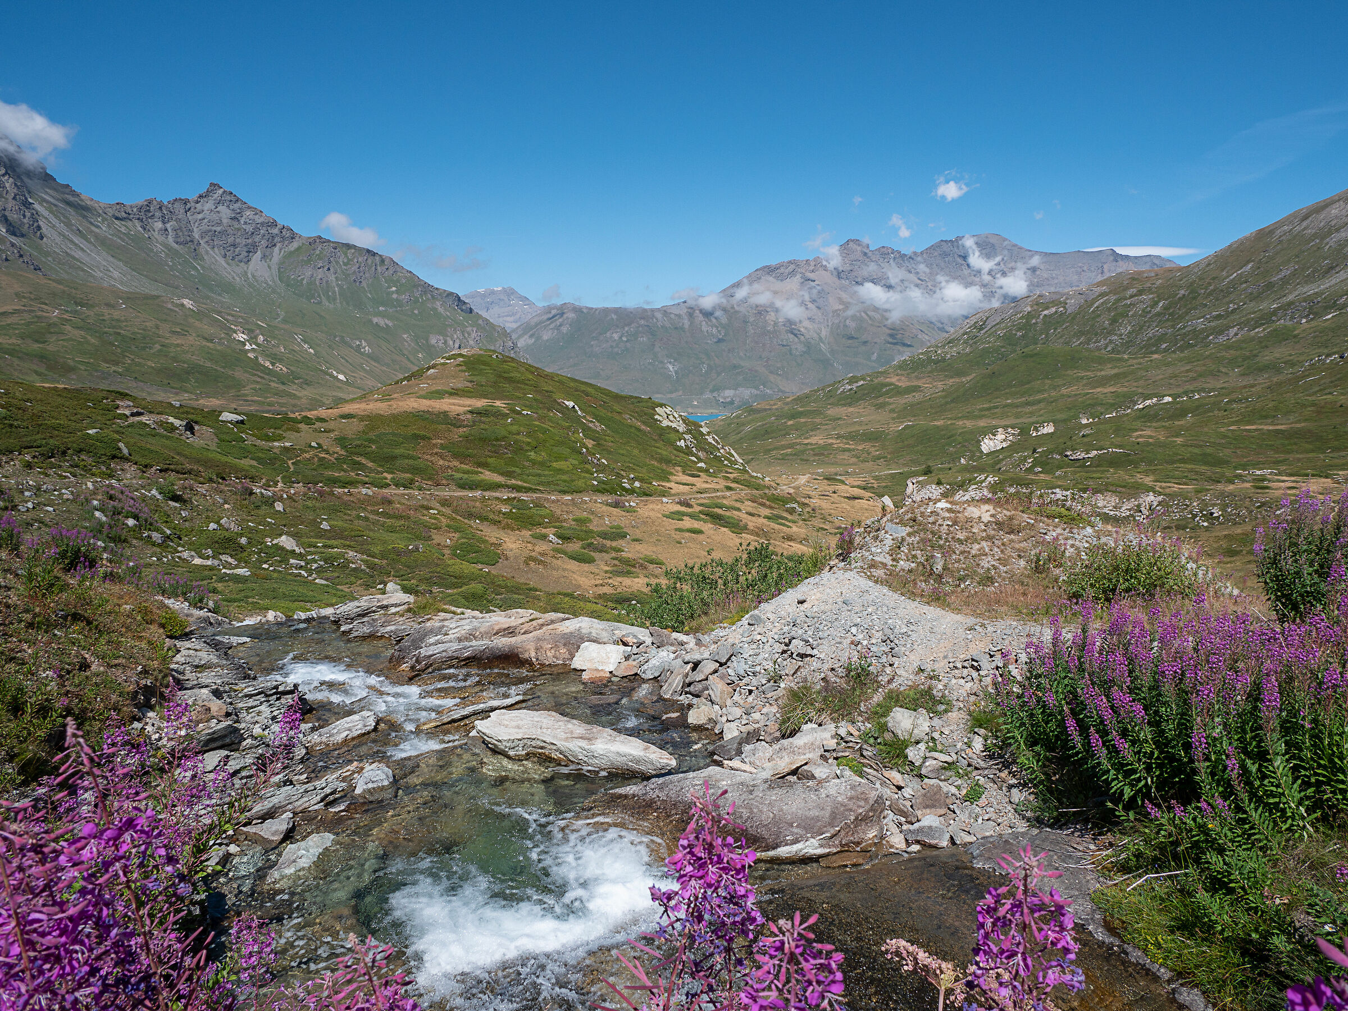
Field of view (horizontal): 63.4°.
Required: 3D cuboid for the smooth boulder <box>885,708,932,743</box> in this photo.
[{"bbox_3d":[1.418,1.333,6.600,0.270,0.185,0.210,2,8,12],"label":"smooth boulder"}]

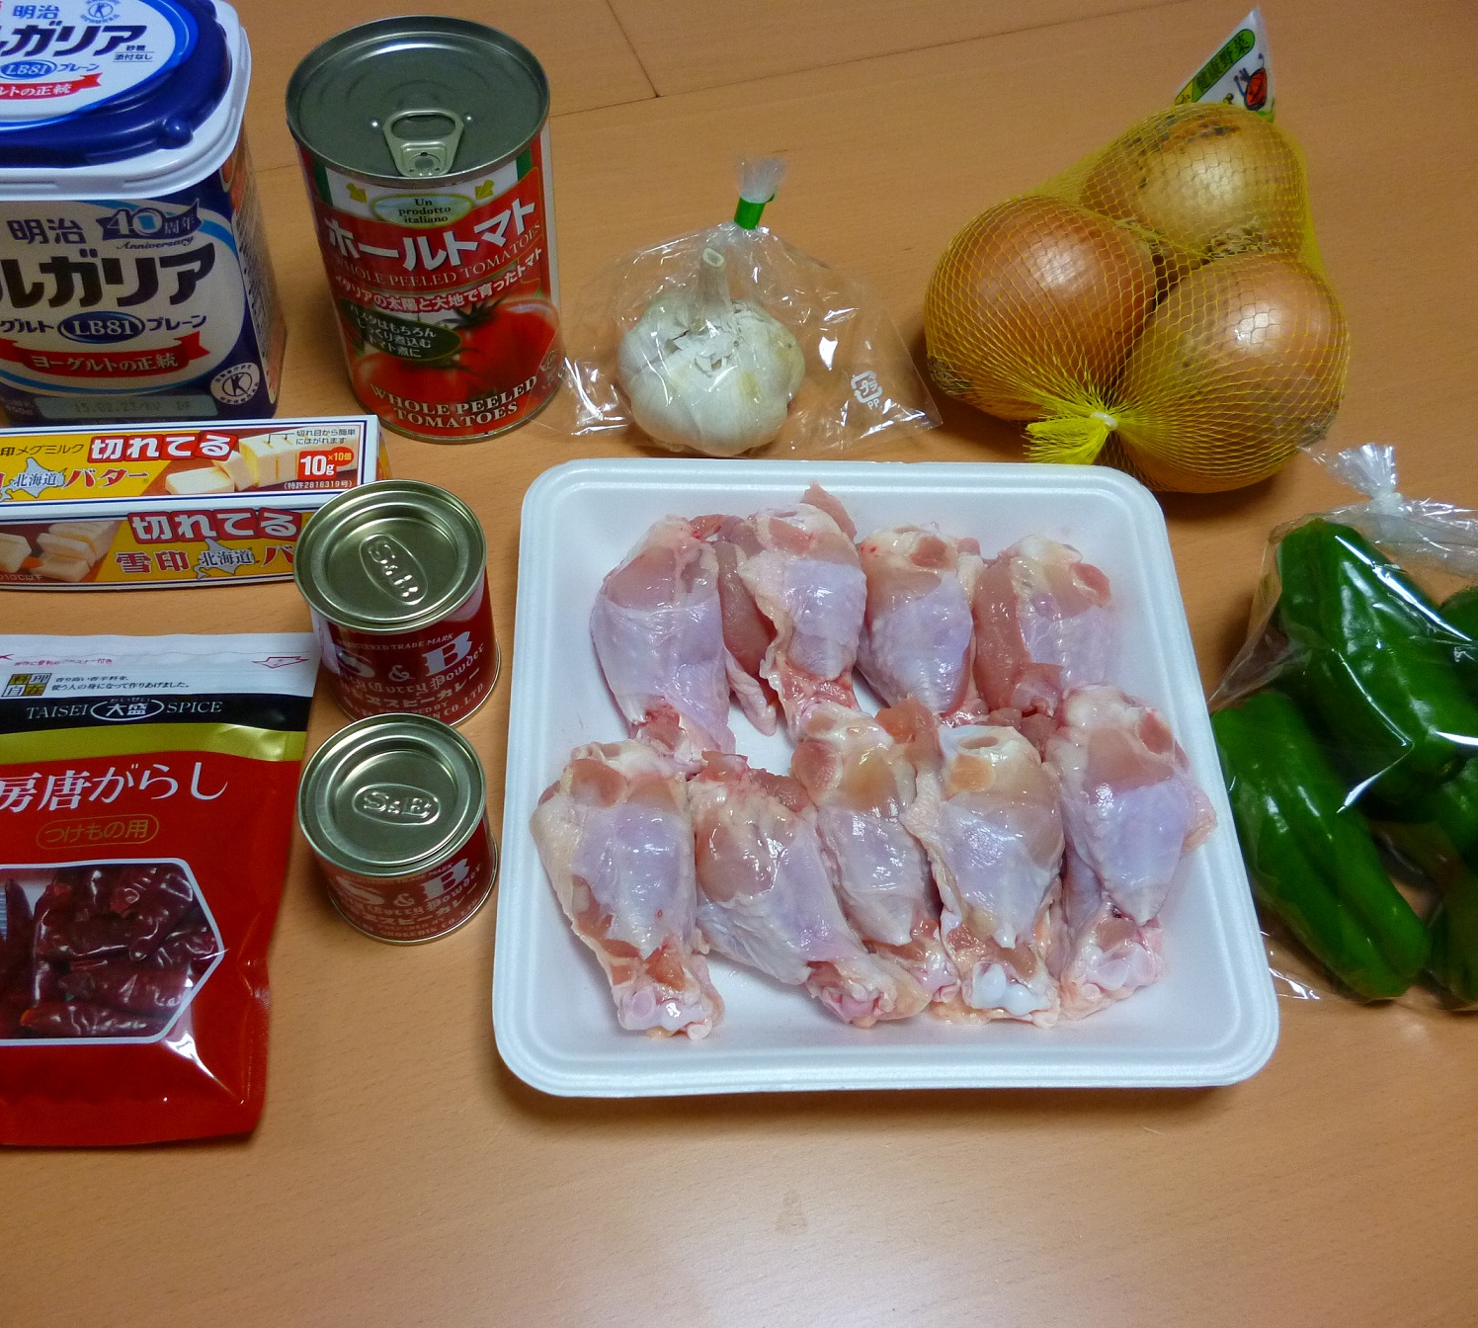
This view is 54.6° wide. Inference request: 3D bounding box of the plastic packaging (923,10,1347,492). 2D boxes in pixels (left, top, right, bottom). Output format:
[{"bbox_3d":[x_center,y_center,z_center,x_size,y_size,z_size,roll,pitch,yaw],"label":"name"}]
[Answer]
[{"bbox_3d":[0.139,-0.150,0.510,0.141,0.083,0.184,6,57,0],"label":"plastic packaging"}]

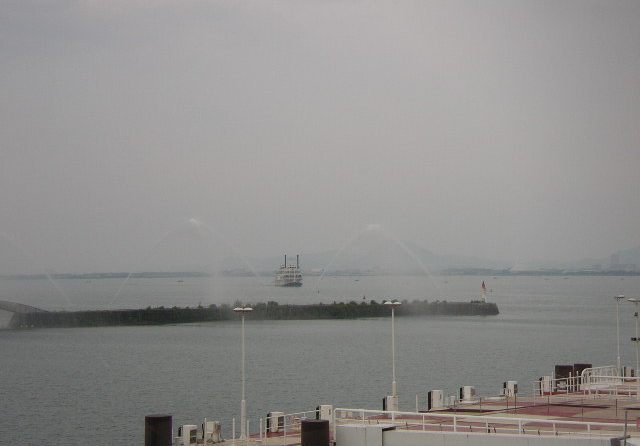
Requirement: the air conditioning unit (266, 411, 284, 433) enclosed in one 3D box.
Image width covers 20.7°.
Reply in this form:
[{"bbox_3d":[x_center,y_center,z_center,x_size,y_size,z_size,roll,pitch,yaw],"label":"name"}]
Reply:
[{"bbox_3d":[-1.794,8.091,71.381,0.560,0.860,0.470,-1,-2,30],"label":"air conditioning unit"}]

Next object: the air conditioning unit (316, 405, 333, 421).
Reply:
[{"bbox_3d":[0.202,8.178,74.676,0.560,0.860,0.470,-1,-2,30],"label":"air conditioning unit"}]

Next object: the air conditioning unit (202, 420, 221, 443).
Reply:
[{"bbox_3d":[-4.129,7.977,67.130,0.560,0.860,0.470,-1,-2,30],"label":"air conditioning unit"}]

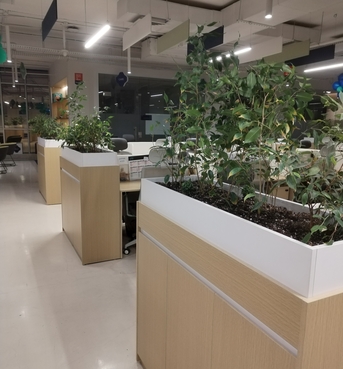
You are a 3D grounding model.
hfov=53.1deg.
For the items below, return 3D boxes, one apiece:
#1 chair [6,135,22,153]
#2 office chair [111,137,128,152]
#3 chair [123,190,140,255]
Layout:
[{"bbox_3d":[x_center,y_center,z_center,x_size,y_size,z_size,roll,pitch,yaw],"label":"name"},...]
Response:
[{"bbox_3d":[-6.025,-1.355,13.200,0.600,0.880,0.580,-3,10,-25],"label":"chair"},{"bbox_3d":[-0.687,-0.030,4.833,0.640,1.210,0.640,-3,10,-25],"label":"office chair"},{"bbox_3d":[-0.196,0.181,3.682,0.640,1.190,0.650,-3,10,-25],"label":"chair"}]

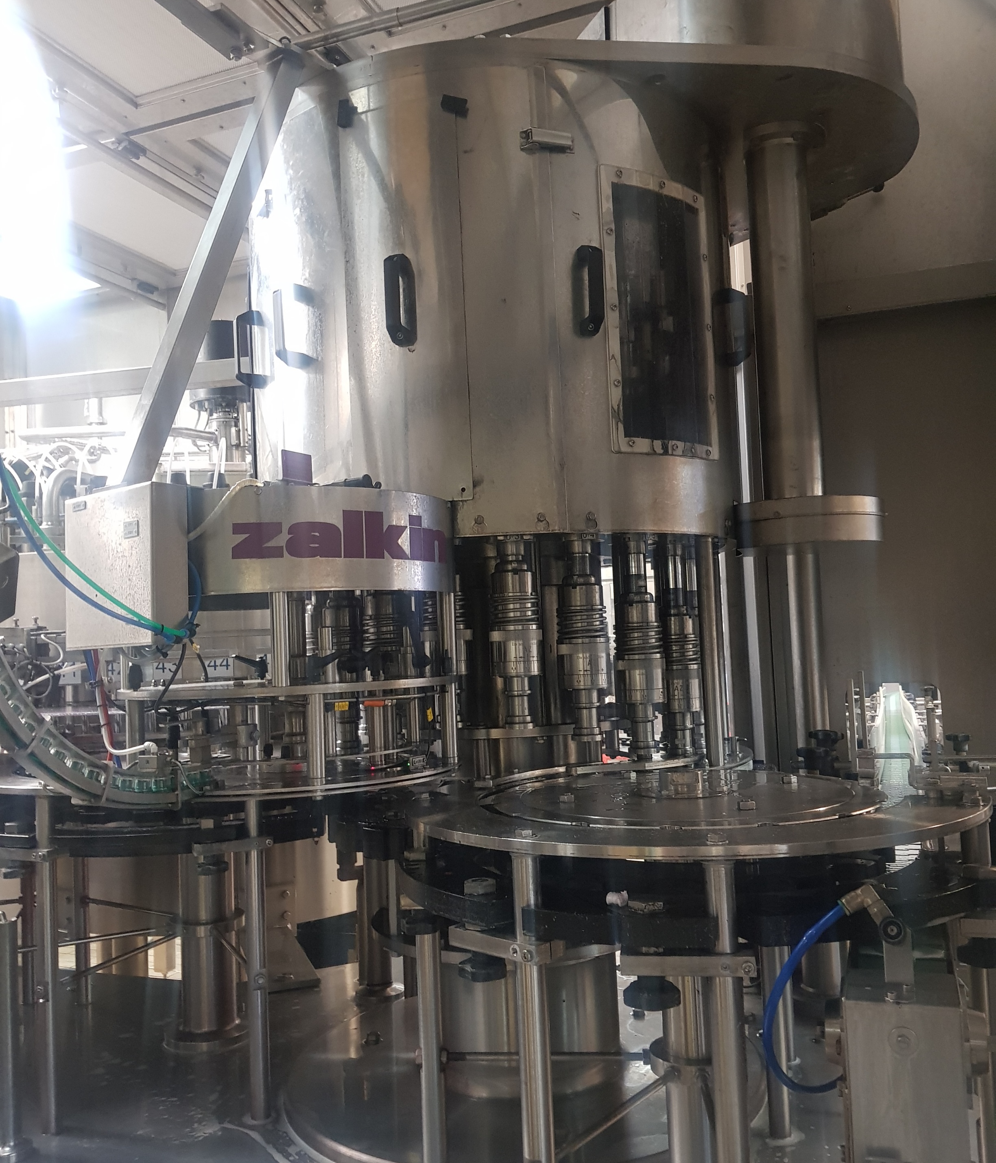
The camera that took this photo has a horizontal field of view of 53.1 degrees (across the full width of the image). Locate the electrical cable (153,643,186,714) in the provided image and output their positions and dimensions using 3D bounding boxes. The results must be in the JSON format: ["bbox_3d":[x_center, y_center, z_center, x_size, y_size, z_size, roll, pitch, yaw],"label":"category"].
[{"bbox_3d":[-0.517,0.153,1.570,0.050,0.110,0.035,-2,-4,0],"label":"electrical cable"}]

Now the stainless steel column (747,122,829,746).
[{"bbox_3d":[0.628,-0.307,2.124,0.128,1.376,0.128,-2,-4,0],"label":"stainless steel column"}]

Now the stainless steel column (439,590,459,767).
[{"bbox_3d":[-0.088,0.172,1.801,0.025,0.314,0.025,-2,-4,0],"label":"stainless steel column"}]

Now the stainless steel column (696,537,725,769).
[{"bbox_3d":[0.346,0.113,1.613,0.028,0.370,0.028,-2,-4,0],"label":"stainless steel column"}]

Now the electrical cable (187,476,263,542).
[{"bbox_3d":[-0.451,-0.119,1.640,0.125,0.105,0.070,-2,-4,0],"label":"electrical cable"}]

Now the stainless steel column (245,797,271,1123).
[{"bbox_3d":[-0.403,0.631,1.675,0.031,0.526,0.031,-2,-4,0],"label":"stainless steel column"}]

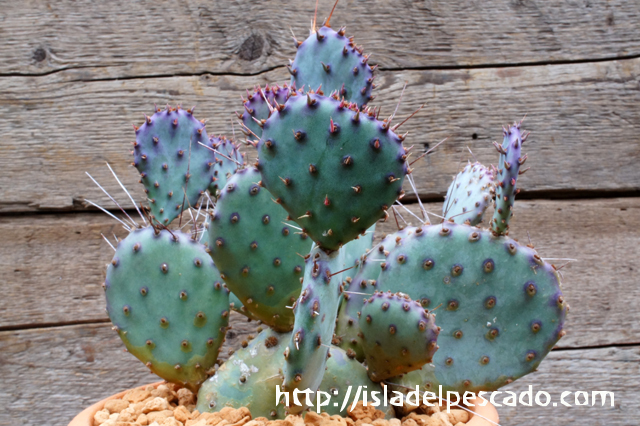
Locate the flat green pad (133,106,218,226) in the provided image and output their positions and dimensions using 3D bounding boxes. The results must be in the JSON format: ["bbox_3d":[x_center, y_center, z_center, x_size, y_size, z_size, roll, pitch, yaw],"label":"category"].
[{"bbox_3d":[-0.097,-0.031,0.535,0.053,0.079,0.015,4,2,-6],"label":"flat green pad"}]

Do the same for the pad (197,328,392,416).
[{"bbox_3d":[-0.017,0.104,0.520,0.120,0.057,0.042,-1,5,0],"label":"pad"}]

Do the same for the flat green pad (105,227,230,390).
[{"bbox_3d":[-0.091,0.062,0.520,0.079,0.108,0.018,-11,-1,4],"label":"flat green pad"}]

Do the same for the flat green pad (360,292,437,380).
[{"bbox_3d":[0.048,0.077,0.490,0.044,0.051,0.024,15,19,4],"label":"flat green pad"}]

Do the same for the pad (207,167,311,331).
[{"bbox_3d":[-0.039,0.023,0.530,0.065,0.105,0.018,-14,0,-8],"label":"pad"}]

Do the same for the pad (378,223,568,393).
[{"bbox_3d":[0.102,0.063,0.535,0.120,0.108,0.021,6,0,11],"label":"pad"}]

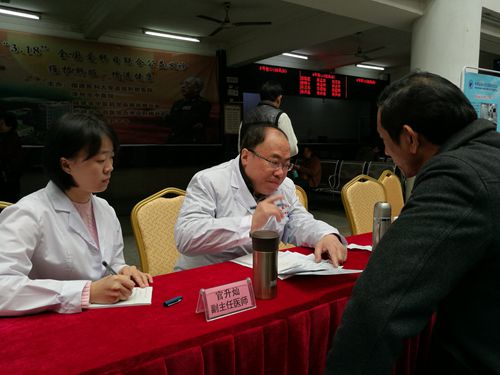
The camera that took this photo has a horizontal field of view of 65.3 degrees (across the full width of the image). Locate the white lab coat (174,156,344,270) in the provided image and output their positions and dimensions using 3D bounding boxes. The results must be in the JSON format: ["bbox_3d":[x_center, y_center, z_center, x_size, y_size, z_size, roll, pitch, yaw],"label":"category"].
[{"bbox_3d":[-0.022,0.219,1.693,0.700,0.740,0.570,-5,8,-34],"label":"white lab coat"}]

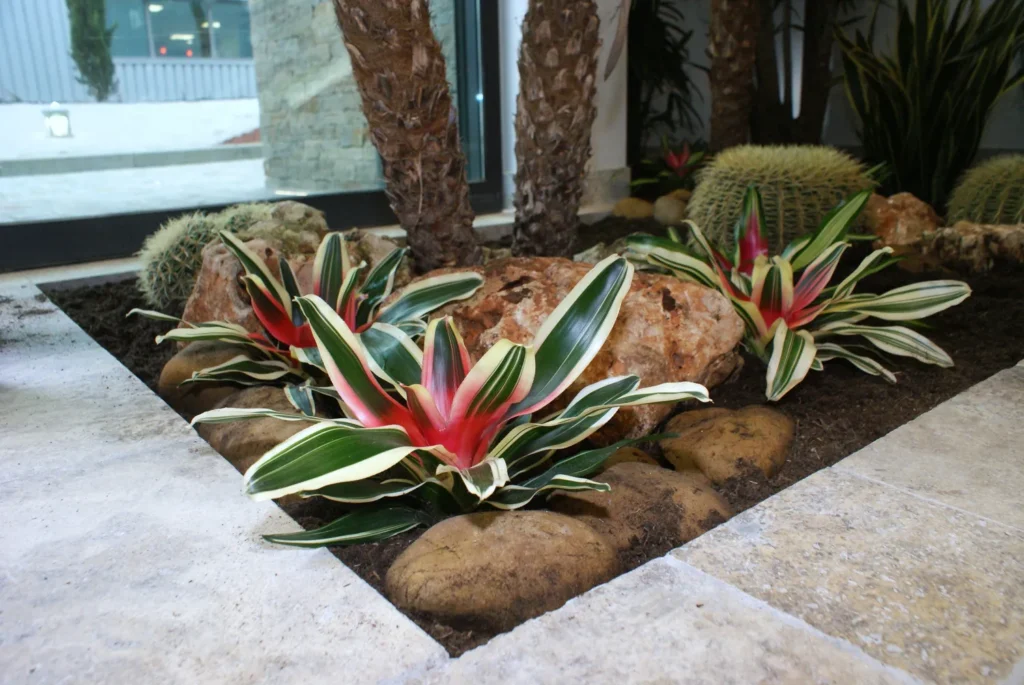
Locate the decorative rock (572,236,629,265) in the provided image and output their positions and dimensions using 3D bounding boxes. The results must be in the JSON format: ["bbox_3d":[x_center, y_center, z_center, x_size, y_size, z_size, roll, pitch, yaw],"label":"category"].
[{"bbox_3d":[0.281,-0.279,2.357,0.180,0.098,0.139,-2,16,0],"label":"decorative rock"}]

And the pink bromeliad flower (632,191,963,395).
[{"bbox_3d":[0.572,-0.114,1.540,0.630,0.330,0.620,4,16,20],"label":"pink bromeliad flower"}]

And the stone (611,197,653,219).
[{"bbox_3d":[0.655,-0.742,4.180,0.235,0.115,0.190,0,16,9],"label":"stone"}]

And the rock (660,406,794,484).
[{"bbox_3d":[0.278,0.132,0.995,0.169,0.093,0.132,-2,16,0],"label":"rock"}]

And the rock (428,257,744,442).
[{"bbox_3d":[0.129,-0.008,1.330,0.540,0.270,0.360,-3,15,-4],"label":"rock"}]

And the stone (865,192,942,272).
[{"bbox_3d":[1.299,-0.368,2.550,0.240,0.230,0.220,6,17,26],"label":"stone"}]

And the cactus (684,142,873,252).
[{"bbox_3d":[0.794,-0.404,2.304,0.529,0.367,0.529,-2,16,0],"label":"cactus"}]

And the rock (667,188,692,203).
[{"bbox_3d":[0.965,-0.820,4.400,0.180,0.125,0.170,1,16,12],"label":"rock"}]

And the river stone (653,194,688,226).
[{"bbox_3d":[0.793,-0.677,3.870,0.175,0.145,0.165,1,16,11],"label":"river stone"}]

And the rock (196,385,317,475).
[{"bbox_3d":[-0.340,0.120,1.047,0.170,0.125,0.136,-2,16,0],"label":"rock"}]

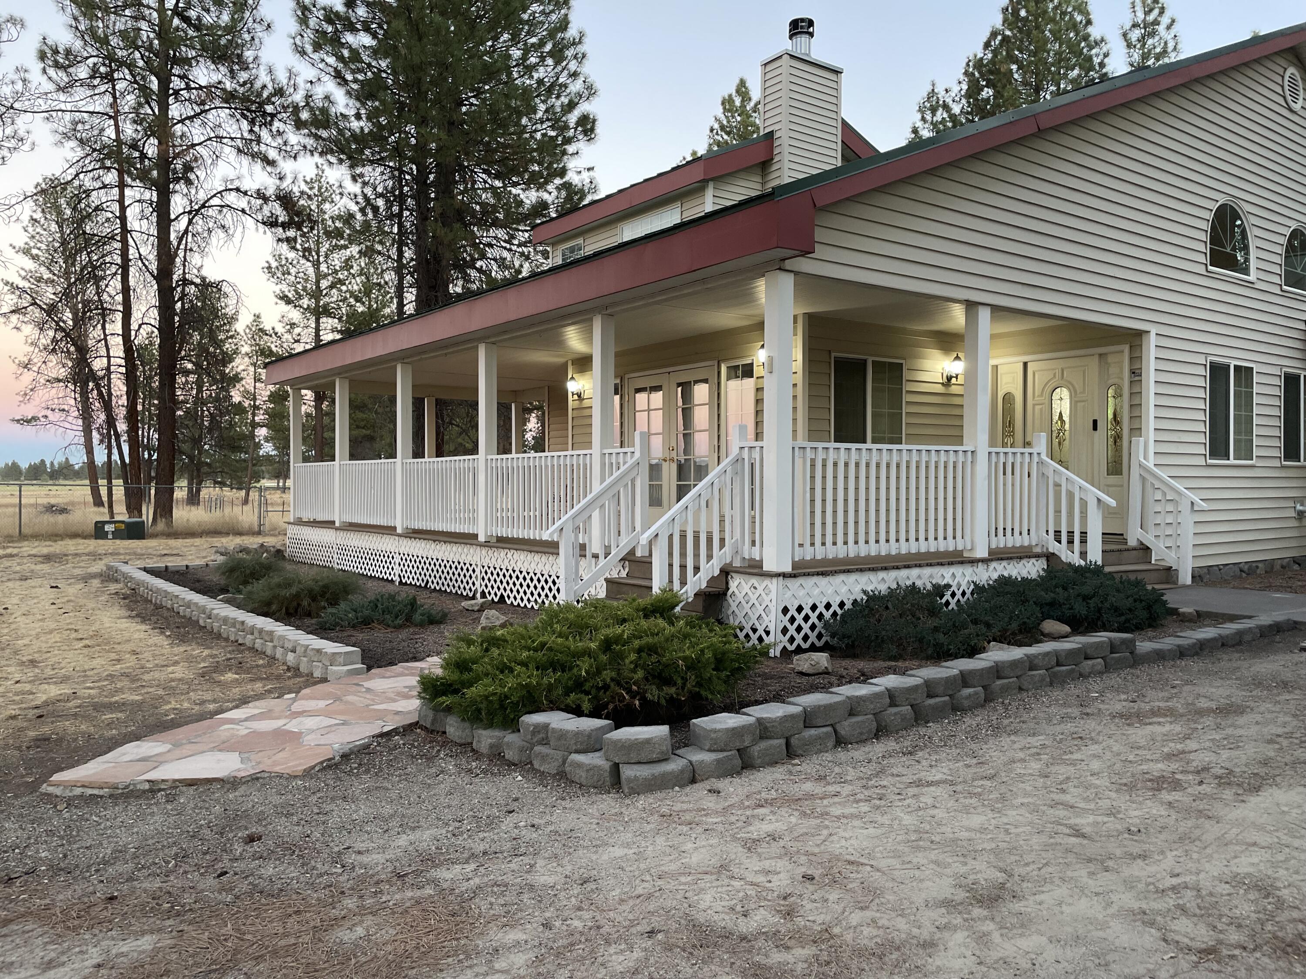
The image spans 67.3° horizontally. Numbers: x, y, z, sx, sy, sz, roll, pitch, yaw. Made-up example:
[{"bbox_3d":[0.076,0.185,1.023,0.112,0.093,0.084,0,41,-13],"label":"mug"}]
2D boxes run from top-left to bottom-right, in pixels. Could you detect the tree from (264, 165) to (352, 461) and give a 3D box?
[{"bbox_3d":[-16.645,-7.465,47.955,4.700,16.900,4.700,0,0,-19],"label":"tree"}]

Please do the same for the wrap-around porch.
[{"bbox_3d":[-0.567,-0.244,12.930,6.402,2.871,12.540,0,0,-37],"label":"wrap-around porch"}]

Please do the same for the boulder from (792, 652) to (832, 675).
[{"bbox_3d":[1.064,1.163,6.560,0.255,0.150,0.190,0,0,9],"label":"boulder"}]

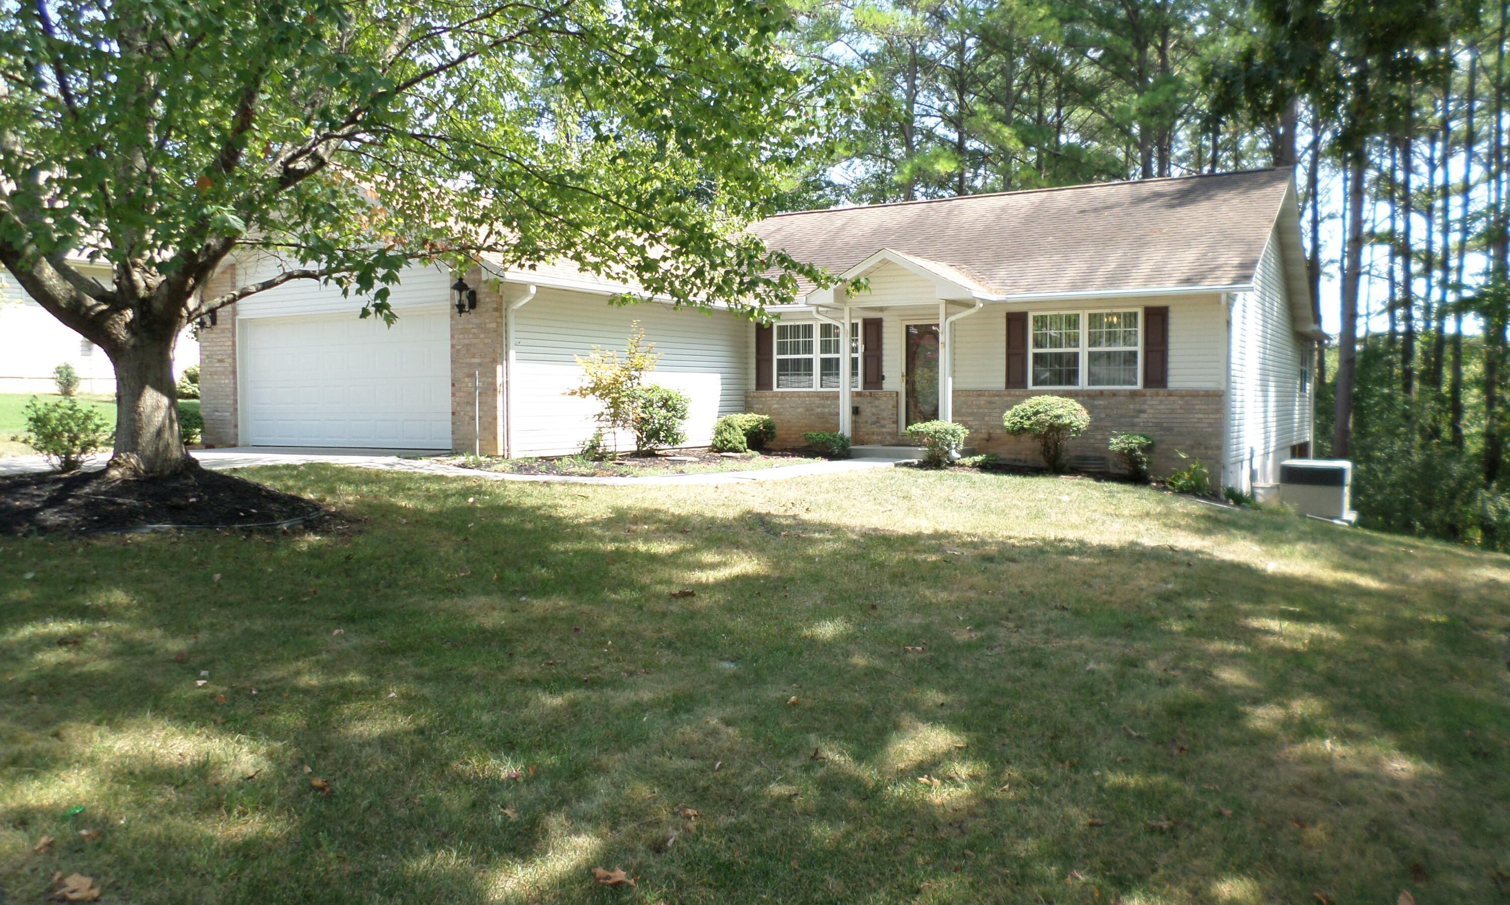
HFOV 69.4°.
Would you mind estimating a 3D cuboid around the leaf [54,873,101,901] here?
[{"bbox_3d":[-1.947,1.249,3.132,0.125,0.035,0.110,-1,3,-32],"label":"leaf"}]

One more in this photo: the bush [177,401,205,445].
[{"bbox_3d":[-10.069,-0.505,19.138,0.900,0.720,0.900,2,3,33],"label":"bush"}]

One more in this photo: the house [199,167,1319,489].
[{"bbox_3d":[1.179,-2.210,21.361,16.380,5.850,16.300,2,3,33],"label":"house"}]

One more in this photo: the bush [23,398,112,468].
[{"bbox_3d":[-7.379,-0.209,11.700,0.920,0.760,0.880,-1,3,-32],"label":"bush"}]

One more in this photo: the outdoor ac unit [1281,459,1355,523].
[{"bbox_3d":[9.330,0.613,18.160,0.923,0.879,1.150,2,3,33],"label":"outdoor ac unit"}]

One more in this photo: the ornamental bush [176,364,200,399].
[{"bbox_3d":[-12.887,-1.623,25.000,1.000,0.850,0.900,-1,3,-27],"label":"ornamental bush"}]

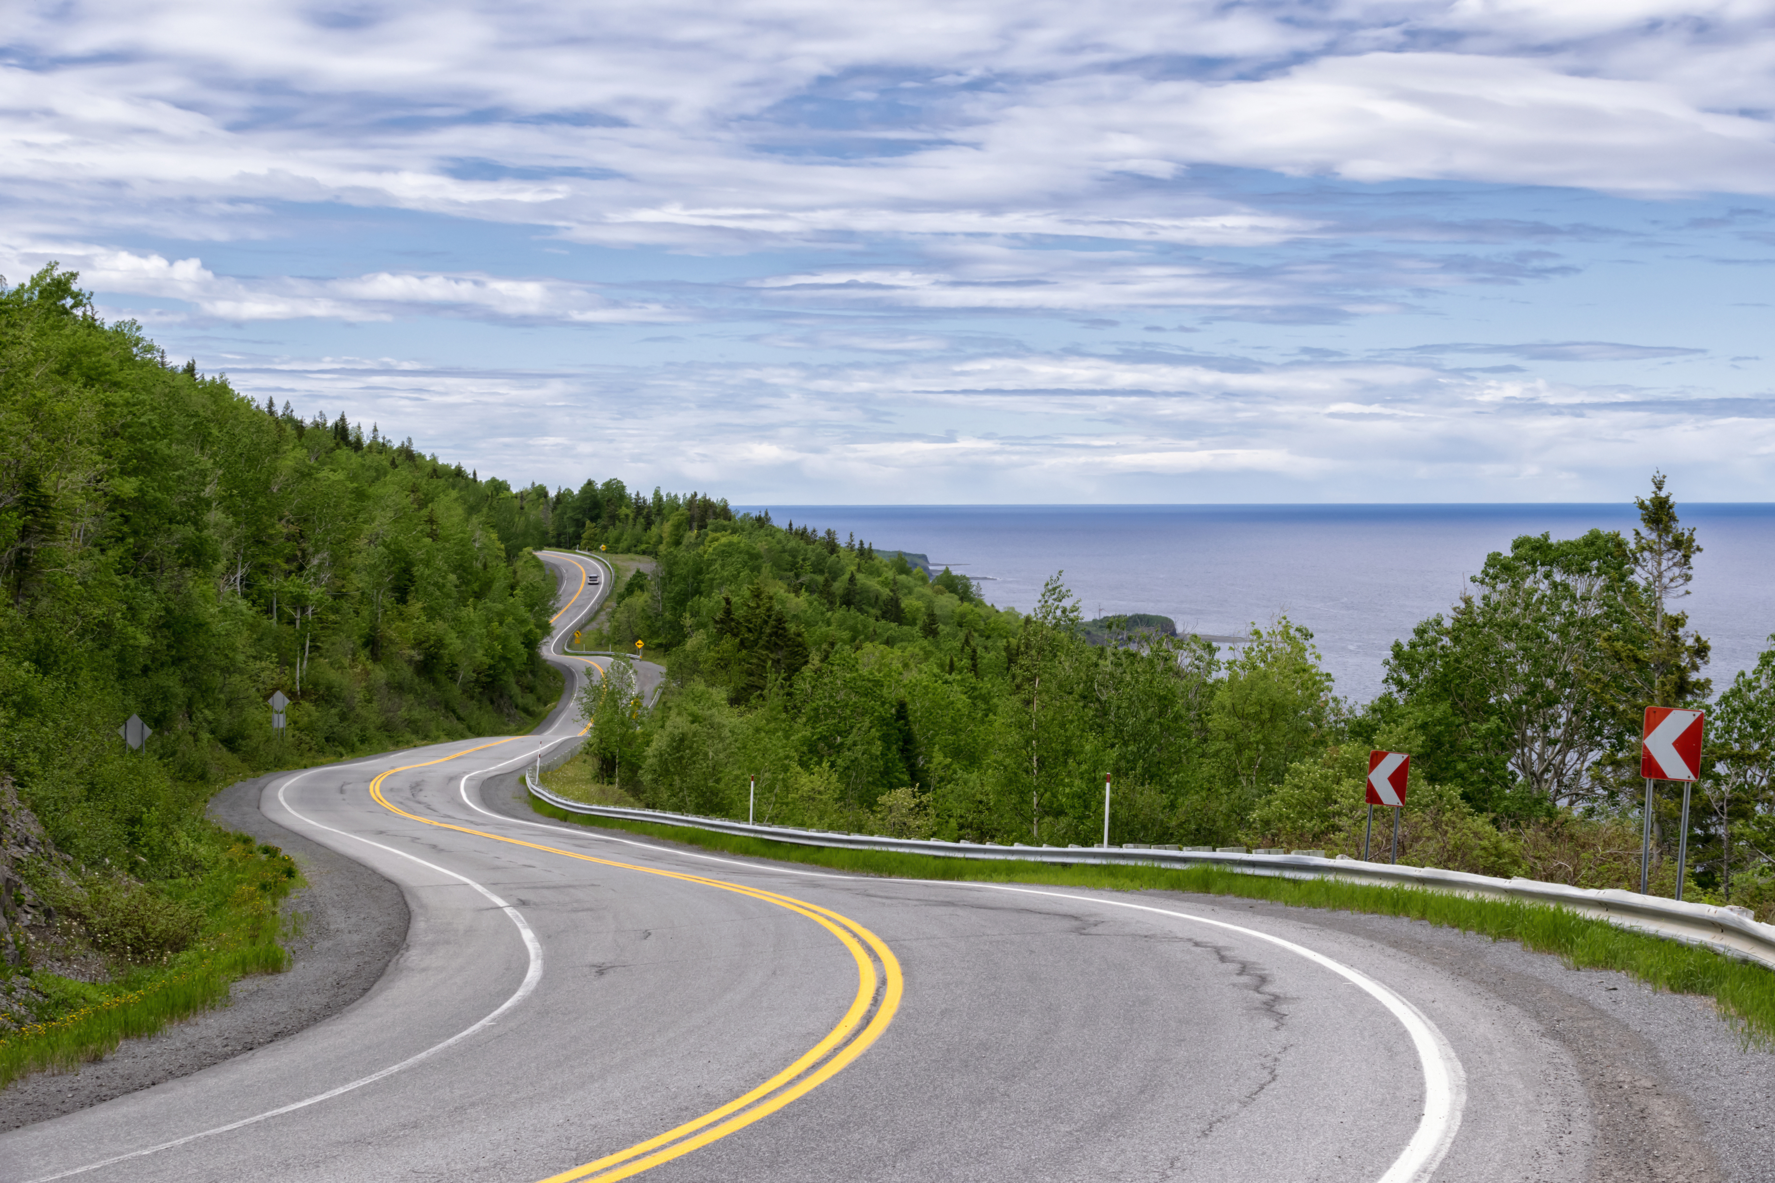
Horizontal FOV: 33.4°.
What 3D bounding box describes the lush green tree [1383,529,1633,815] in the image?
[{"bbox_3d":[9.860,1.543,47.000,4.000,5.100,3.900,0,2,0],"label":"lush green tree"}]

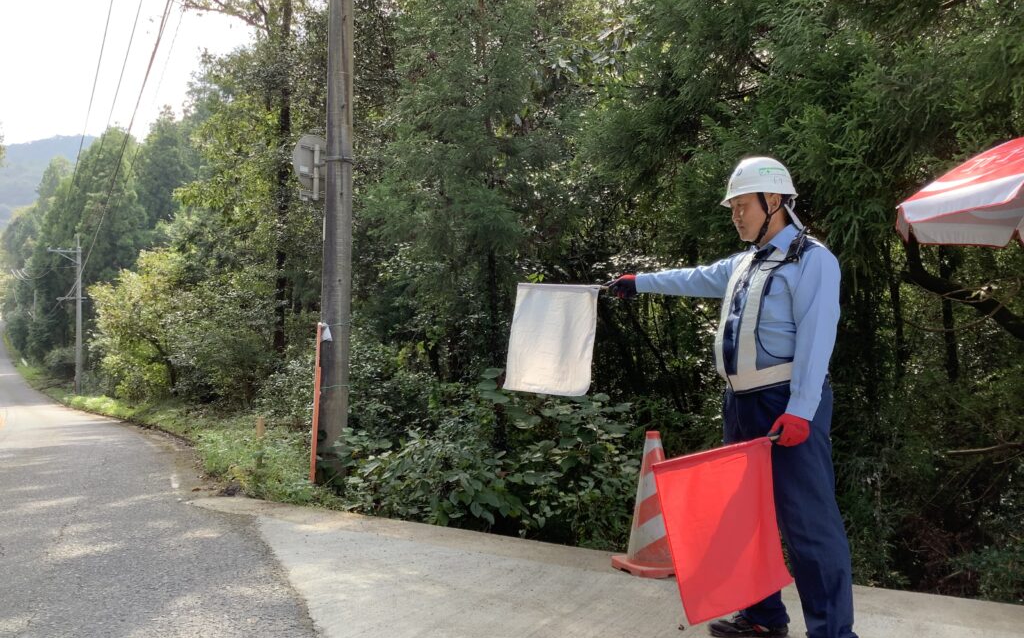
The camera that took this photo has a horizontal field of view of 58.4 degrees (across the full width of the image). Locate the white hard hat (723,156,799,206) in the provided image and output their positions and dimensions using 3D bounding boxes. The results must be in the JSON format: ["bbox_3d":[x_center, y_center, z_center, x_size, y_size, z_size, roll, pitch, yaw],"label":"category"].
[{"bbox_3d":[0.885,-0.492,3.280,0.280,0.165,0.220,-4,-2,-15],"label":"white hard hat"}]

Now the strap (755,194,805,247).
[{"bbox_3d":[0.960,-0.357,3.290,0.170,0.185,0.150,1,-2,-15],"label":"strap"}]

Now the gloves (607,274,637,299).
[{"bbox_3d":[0.459,-0.136,3.830,0.125,0.105,0.100,-2,-3,40],"label":"gloves"}]

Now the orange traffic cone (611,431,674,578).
[{"bbox_3d":[0.736,0.934,4.720,0.375,0.700,0.375,2,-3,-33],"label":"orange traffic cone"}]

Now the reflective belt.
[{"bbox_3d":[0.895,-0.009,3.250,0.300,0.540,0.380,2,-3,-28],"label":"reflective belt"}]

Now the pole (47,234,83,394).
[{"bbox_3d":[-26.293,-0.383,54.000,2.000,9.500,0.450,2,-3,-28],"label":"pole"}]

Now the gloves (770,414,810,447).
[{"bbox_3d":[0.911,0.365,3.000,0.125,0.110,0.100,2,-3,-30],"label":"gloves"}]

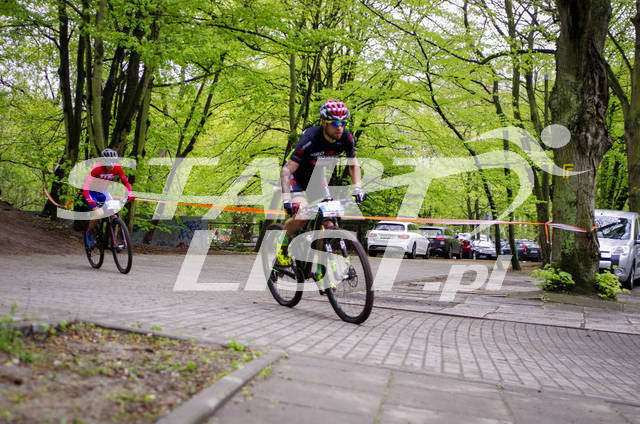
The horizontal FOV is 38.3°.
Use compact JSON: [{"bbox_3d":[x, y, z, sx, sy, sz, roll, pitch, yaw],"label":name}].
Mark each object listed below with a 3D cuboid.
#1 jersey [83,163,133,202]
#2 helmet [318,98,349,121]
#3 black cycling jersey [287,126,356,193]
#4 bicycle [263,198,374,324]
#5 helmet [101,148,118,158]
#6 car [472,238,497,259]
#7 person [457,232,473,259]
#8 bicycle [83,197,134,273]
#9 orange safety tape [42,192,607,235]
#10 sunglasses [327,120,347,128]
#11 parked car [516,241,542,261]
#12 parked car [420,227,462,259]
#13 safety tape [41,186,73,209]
[{"bbox_3d":[-2.879,-0.406,12.500,0.600,0.560,0.480,3,-1,-29],"label":"jersey"},{"bbox_3d":[0.109,-0.822,7.420,0.210,0.170,0.285,4,10,-25],"label":"helmet"},{"bbox_3d":[0.012,-0.430,7.550,0.520,0.560,0.420,3,-1,-27],"label":"black cycling jersey"},{"bbox_3d":[-0.075,0.360,7.540,0.700,1.000,1.840,-9,6,-28],"label":"bicycle"},{"bbox_3d":[-2.825,-0.778,12.380,0.200,0.170,0.270,-4,12,-21],"label":"helmet"},{"bbox_3d":[10.318,2.193,57.000,1.780,1.480,4.300,2,-1,-3],"label":"car"},{"bbox_3d":[8.301,1.925,53.000,0.620,1.550,0.450,2,-1,9],"label":"person"},{"bbox_3d":[-2.925,0.325,12.620,0.680,0.990,1.840,-7,5,-32],"label":"bicycle"},{"bbox_3d":[-0.831,-0.080,18.100,12.100,0.600,0.150,2,-1,27],"label":"orange safety tape"},{"bbox_3d":[0.132,-0.702,7.380,0.148,0.055,0.145,4,8,-26],"label":"sunglasses"},{"bbox_3d":[14.720,2.720,66.100,1.780,1.520,4.350,3,-2,-6],"label":"parked car"},{"bbox_3d":[6.600,1.660,50.200,1.840,1.650,4.500,2,-1,19],"label":"parked car"},{"bbox_3d":[-5.855,-0.322,20.500,0.720,0.480,0.200,3,-1,-14],"label":"safety tape"}]

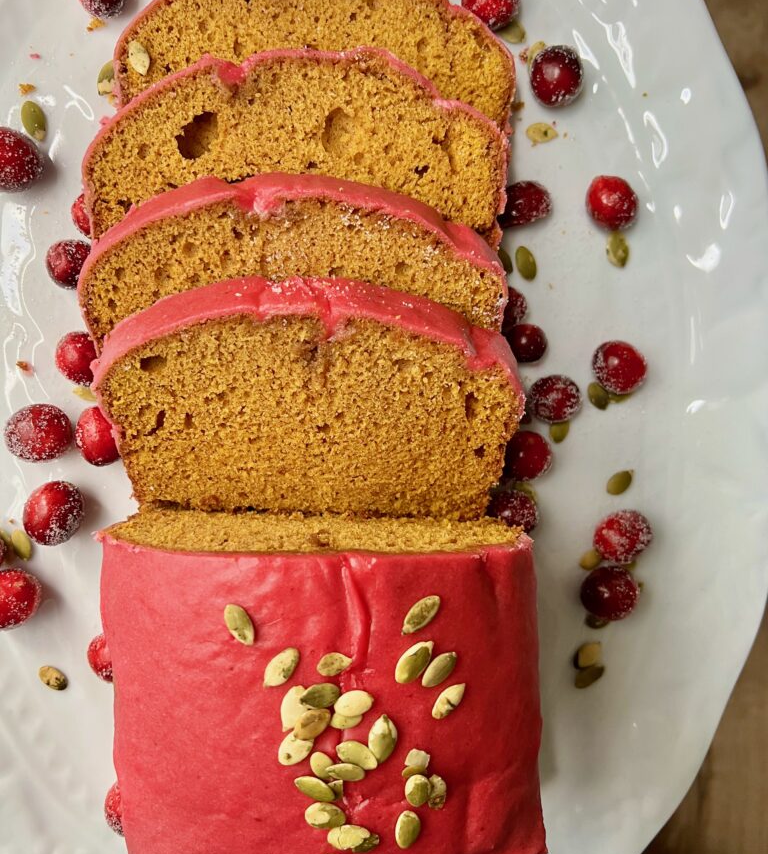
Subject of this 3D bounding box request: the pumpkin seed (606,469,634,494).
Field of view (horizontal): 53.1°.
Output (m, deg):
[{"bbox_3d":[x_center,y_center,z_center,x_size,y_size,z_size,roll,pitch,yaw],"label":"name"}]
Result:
[{"bbox_3d":[0.076,0.018,0.248,0.011,0.003,0.006,-41,91,0],"label":"pumpkin seed"}]

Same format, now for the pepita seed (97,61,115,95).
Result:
[{"bbox_3d":[-0.090,-0.114,0.250,0.007,0.003,0.013,12,91,-1],"label":"pepita seed"}]

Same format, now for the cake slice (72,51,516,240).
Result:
[{"bbox_3d":[-0.025,-0.075,0.226,0.117,0.019,0.068,0,124,0],"label":"cake slice"}]

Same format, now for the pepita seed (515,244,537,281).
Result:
[{"bbox_3d":[0.048,-0.055,0.261,0.007,0.003,0.012,-18,94,1],"label":"pepita seed"}]

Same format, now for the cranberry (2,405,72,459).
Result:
[{"bbox_3d":[-0.114,0.002,0.253,0.022,0.018,0.018,3,94,0],"label":"cranberry"}]

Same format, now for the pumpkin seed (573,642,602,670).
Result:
[{"bbox_3d":[0.066,0.073,0.247,0.011,0.003,0.007,-45,91,0],"label":"pumpkin seed"}]

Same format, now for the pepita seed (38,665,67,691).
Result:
[{"bbox_3d":[-0.117,0.089,0.273,0.011,0.003,0.007,35,90,0],"label":"pepita seed"}]

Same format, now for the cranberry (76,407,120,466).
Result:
[{"bbox_3d":[-0.090,0.003,0.244,0.015,0.015,0.019,-10,91,0],"label":"cranberry"}]

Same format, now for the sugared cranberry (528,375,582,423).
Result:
[{"bbox_3d":[0.059,-0.009,0.267,0.018,0.017,0.016,-5,90,0],"label":"sugared cranberry"}]

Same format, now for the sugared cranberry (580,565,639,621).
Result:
[{"bbox_3d":[0.076,0.056,0.259,0.019,0.018,0.018,0,94,0],"label":"sugared cranberry"}]

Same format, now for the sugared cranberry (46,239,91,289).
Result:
[{"bbox_3d":[-0.100,-0.052,0.244,0.015,0.015,0.015,0,91,-1],"label":"sugared cranberry"}]

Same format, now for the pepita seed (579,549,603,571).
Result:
[{"bbox_3d":[0.067,0.043,0.248,0.011,0.003,0.006,-40,91,0],"label":"pepita seed"}]

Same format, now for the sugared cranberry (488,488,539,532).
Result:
[{"bbox_3d":[0.041,0.027,0.244,0.016,0.015,0.015,0,91,-1],"label":"sugared cranberry"}]

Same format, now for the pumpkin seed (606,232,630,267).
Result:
[{"bbox_3d":[0.083,-0.063,0.273,0.007,0.003,0.013,-14,90,0],"label":"pumpkin seed"}]

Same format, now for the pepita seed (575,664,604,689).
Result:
[{"bbox_3d":[0.073,0.089,0.273,0.012,0.003,0.006,-36,90,0],"label":"pepita seed"}]

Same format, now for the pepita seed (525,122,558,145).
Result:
[{"bbox_3d":[0.051,-0.096,0.251,0.010,0.003,0.007,4,91,-1],"label":"pepita seed"}]

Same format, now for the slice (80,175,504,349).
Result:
[{"bbox_3d":[-0.025,-0.036,0.226,0.119,0.018,0.070,0,124,0],"label":"slice"}]

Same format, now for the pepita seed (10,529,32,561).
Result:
[{"bbox_3d":[-0.118,0.038,0.249,0.006,0.003,0.011,-22,91,0],"label":"pepita seed"}]

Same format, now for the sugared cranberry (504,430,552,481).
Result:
[{"bbox_3d":[0.048,0.010,0.258,0.016,0.016,0.017,0,94,0],"label":"sugared cranberry"}]

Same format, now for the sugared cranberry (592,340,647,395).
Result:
[{"bbox_3d":[0.074,-0.019,0.242,0.017,0.017,0.017,0,91,-1],"label":"sugared cranberry"}]

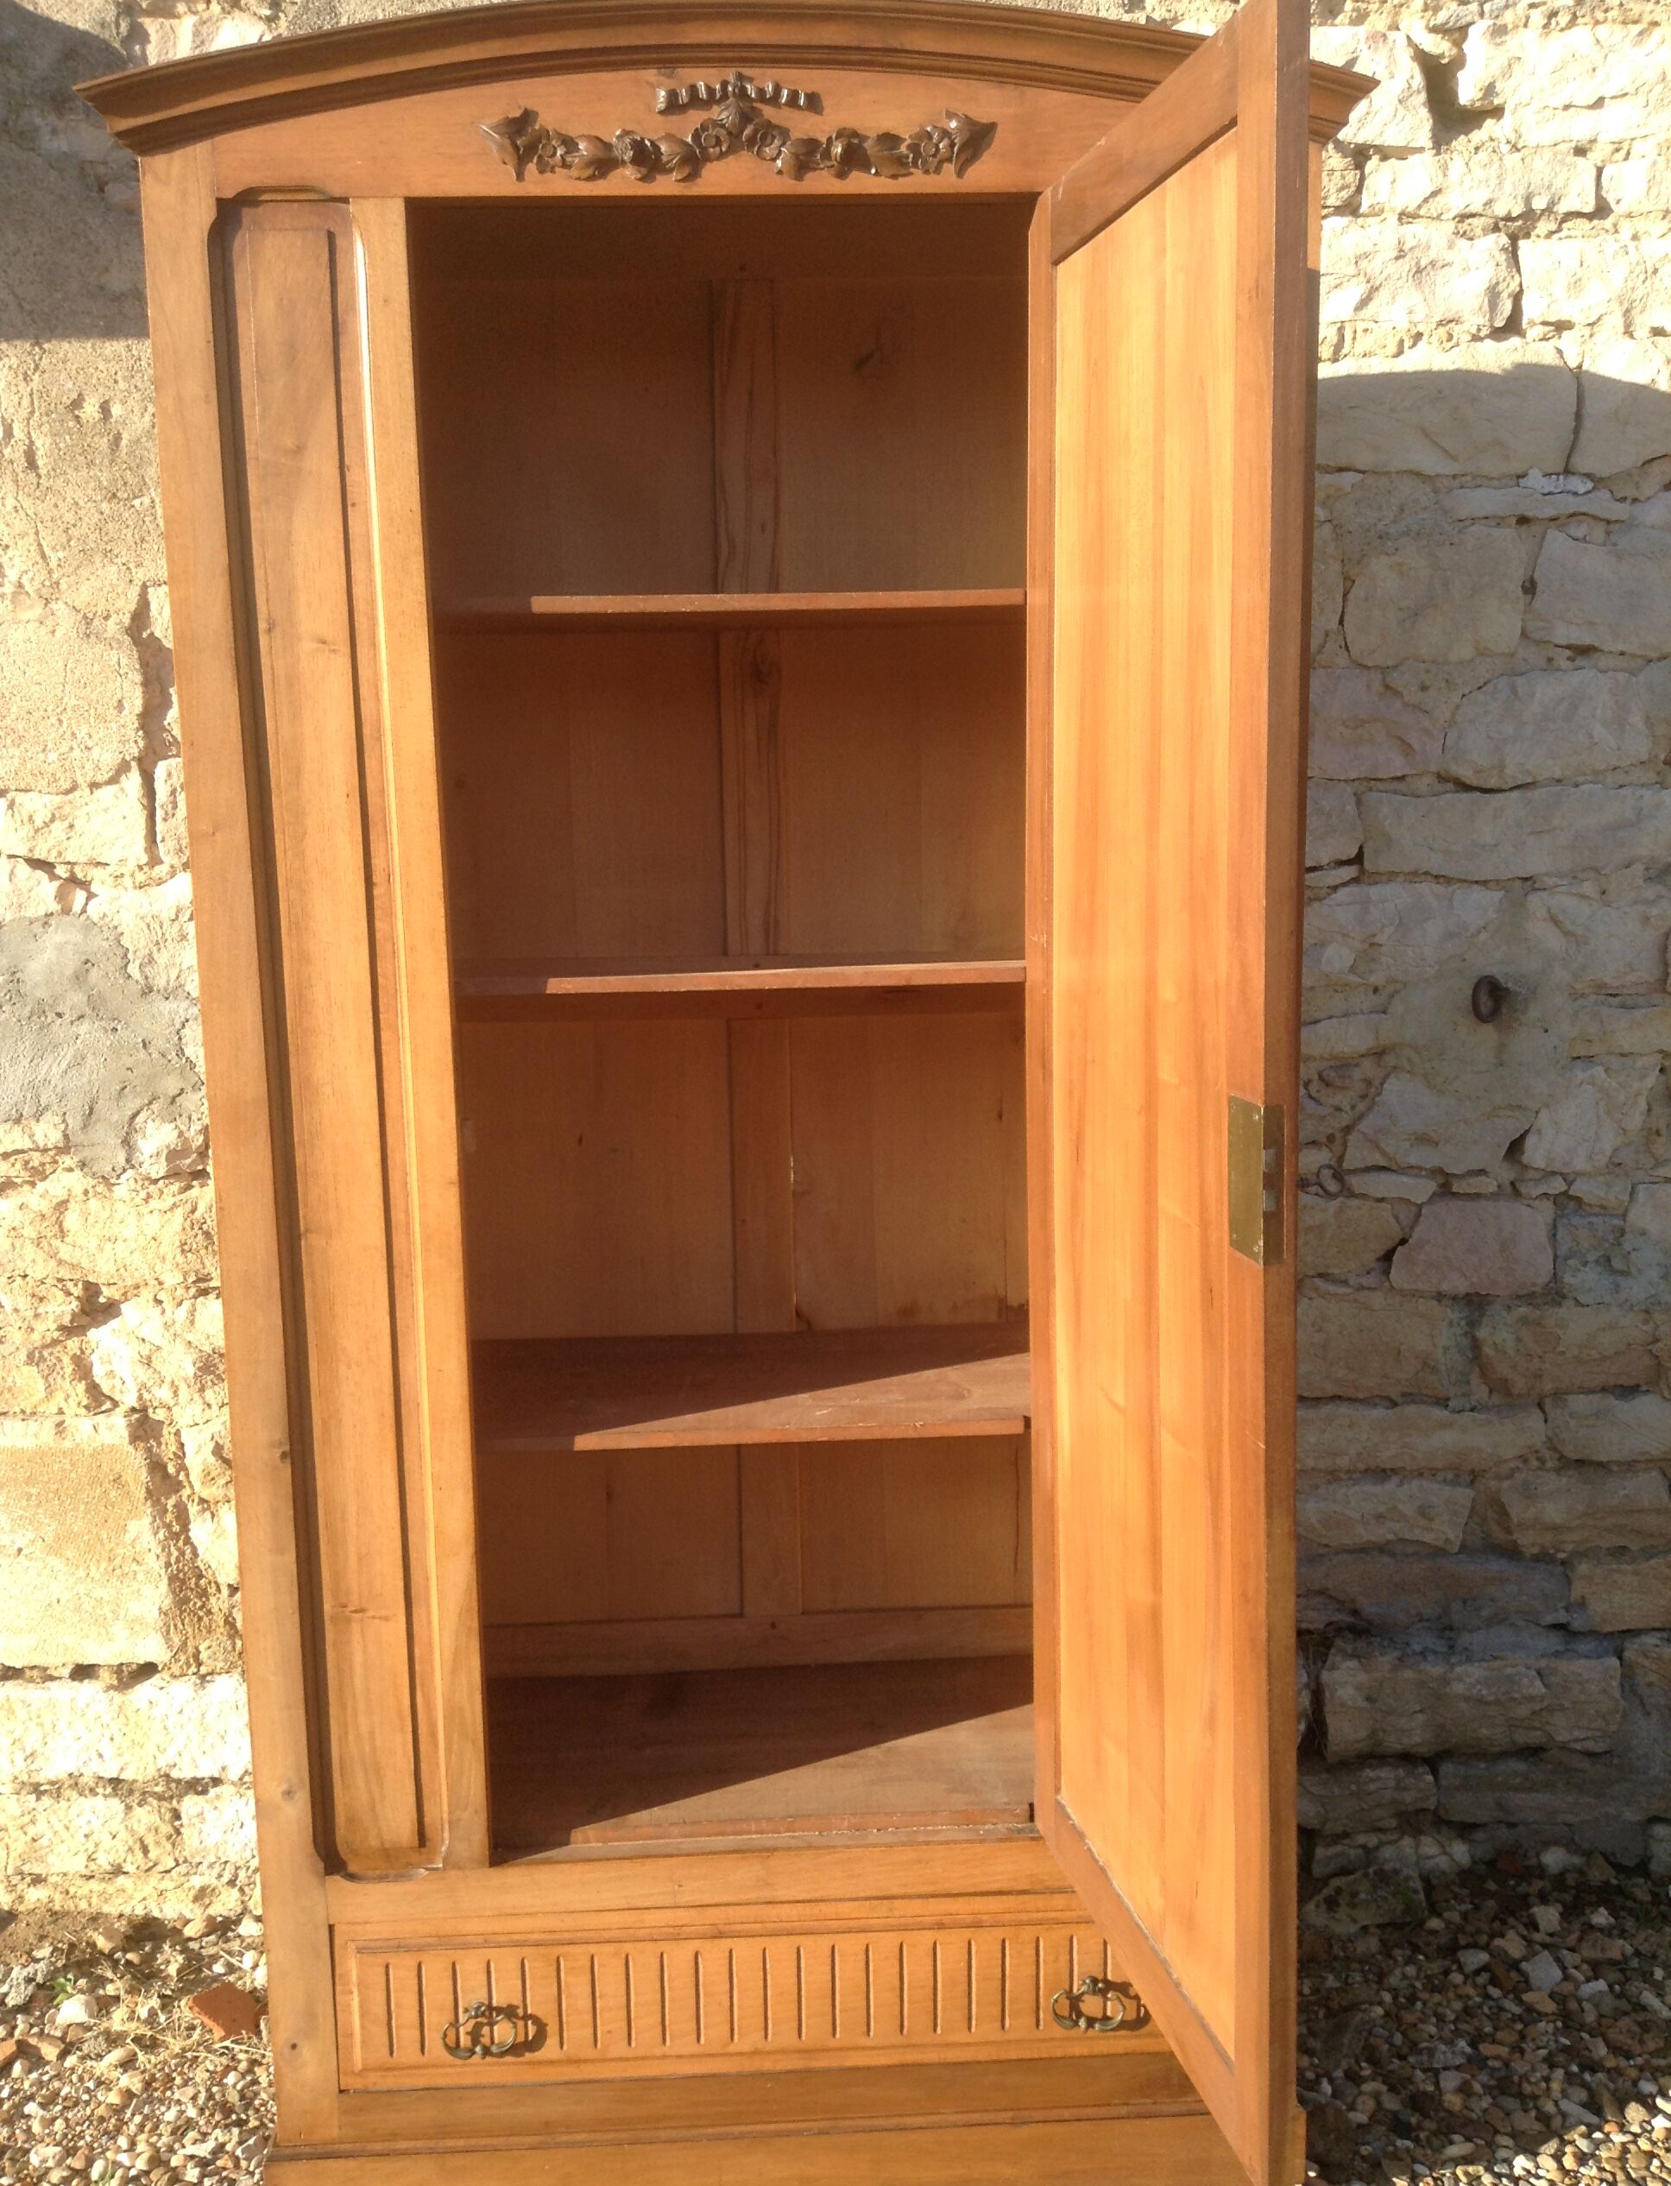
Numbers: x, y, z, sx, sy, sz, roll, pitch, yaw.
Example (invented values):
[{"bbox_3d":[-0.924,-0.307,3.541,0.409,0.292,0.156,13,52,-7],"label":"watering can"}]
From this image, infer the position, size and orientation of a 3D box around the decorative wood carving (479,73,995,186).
[{"bbox_3d":[-0.083,-0.834,1.844,0.445,0.090,0.025,-2,10,-3],"label":"decorative wood carving"}]

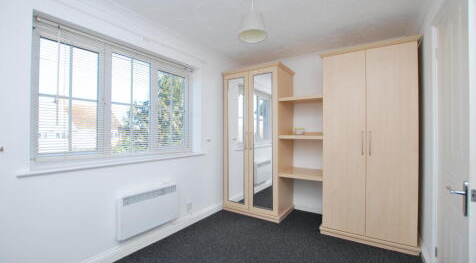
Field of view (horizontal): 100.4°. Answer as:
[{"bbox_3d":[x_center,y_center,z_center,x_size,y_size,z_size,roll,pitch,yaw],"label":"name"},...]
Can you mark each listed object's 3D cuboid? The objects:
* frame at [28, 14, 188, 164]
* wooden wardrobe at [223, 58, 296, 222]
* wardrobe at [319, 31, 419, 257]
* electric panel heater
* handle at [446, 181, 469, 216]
[{"bbox_3d":[-1.110,-0.293,2.158,0.070,1.122,1.602,0,-1,33],"label":"frame"},{"bbox_3d":[0.335,0.157,3.190,0.942,2.174,0.636,0,-1,31],"label":"wooden wardrobe"},{"bbox_3d":[1.559,0.147,2.452,0.924,2.190,0.618,0,-1,30],"label":"wardrobe"},{"bbox_3d":[-0.907,0.791,2.057,0.108,0.416,0.618,0,-1,33],"label":"electric panel heater"},{"bbox_3d":[1.051,0.312,0.960,0.060,0.160,0.118,0,-1,38],"label":"handle"}]

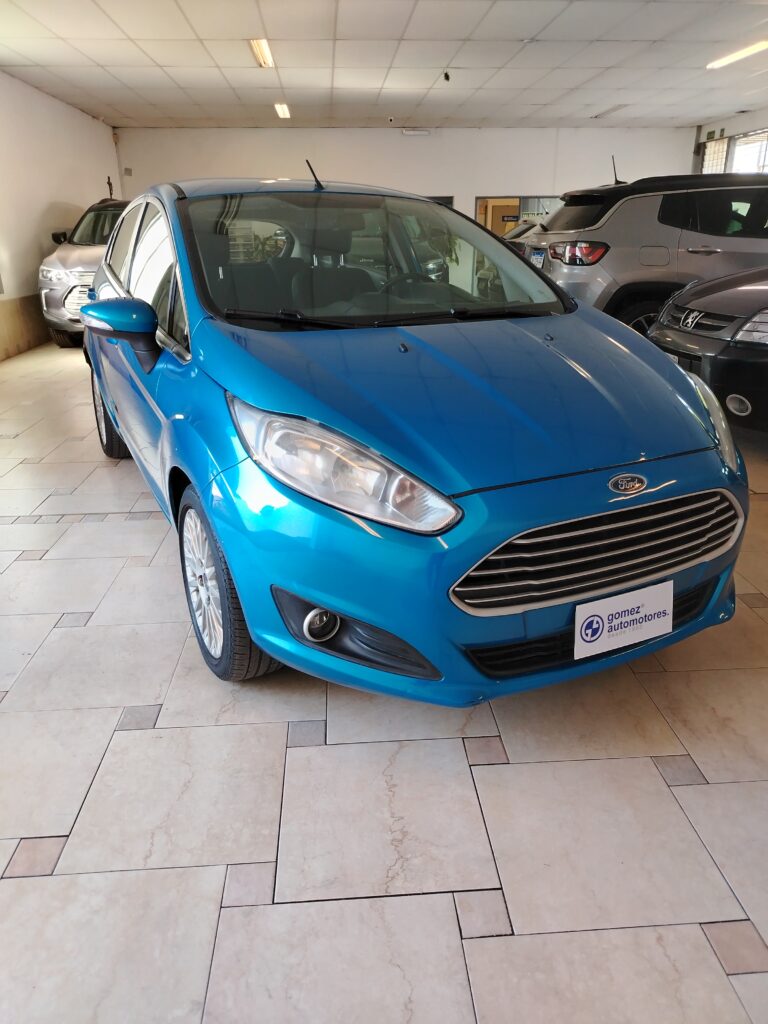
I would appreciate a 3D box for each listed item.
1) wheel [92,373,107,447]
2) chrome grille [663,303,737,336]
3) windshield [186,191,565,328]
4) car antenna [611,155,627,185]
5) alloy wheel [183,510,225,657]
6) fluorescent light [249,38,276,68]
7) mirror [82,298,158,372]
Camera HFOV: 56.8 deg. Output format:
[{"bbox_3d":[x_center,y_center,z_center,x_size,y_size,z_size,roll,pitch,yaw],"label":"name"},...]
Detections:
[{"bbox_3d":[-1.576,-0.609,4.136,0.160,0.435,0.435,-10,24,-25],"label":"wheel"},{"bbox_3d":[1.780,-1.092,4.050,0.120,0.140,0.570,-4,22,-10],"label":"chrome grille"},{"bbox_3d":[-0.034,-0.911,2.497,1.300,0.130,1.000,-10,49,-25],"label":"windshield"},{"bbox_3d":[2.027,-2.962,6.150,0.130,0.240,0.050,-2,21,-3],"label":"car antenna"},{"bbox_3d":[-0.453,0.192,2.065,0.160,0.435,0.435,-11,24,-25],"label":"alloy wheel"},{"bbox_3d":[-1.177,-4.460,6.926,0.170,0.080,1.220,-2,21,-4],"label":"fluorescent light"},{"bbox_3d":[-0.792,-0.537,2.149,0.220,0.220,0.170,-10,24,-25],"label":"mirror"}]

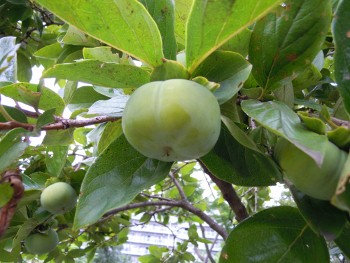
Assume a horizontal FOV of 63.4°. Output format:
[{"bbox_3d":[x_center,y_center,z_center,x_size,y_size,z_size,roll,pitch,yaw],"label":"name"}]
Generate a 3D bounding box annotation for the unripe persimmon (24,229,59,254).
[{"bbox_3d":[-0.231,0.189,0.490,0.058,0.049,0.058,0,-12,0],"label":"unripe persimmon"}]

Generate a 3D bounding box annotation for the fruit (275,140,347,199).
[{"bbox_3d":[0.108,0.027,0.225,0.062,0.054,0.062,17,-18,5],"label":"fruit"}]

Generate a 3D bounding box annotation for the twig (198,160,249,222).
[{"bbox_3d":[0.077,0.094,0.450,0.027,0.125,0.027,-37,12,2],"label":"twig"}]

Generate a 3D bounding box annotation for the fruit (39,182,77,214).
[{"bbox_3d":[-0.192,0.111,0.470,0.060,0.052,0.060,-10,-27,-5],"label":"fruit"}]

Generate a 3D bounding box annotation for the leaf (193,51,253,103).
[{"bbox_3d":[0.035,-0.043,0.225,0.058,0.020,0.042,13,-27,-26],"label":"leaf"}]

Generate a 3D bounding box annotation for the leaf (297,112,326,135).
[{"bbox_3d":[0.111,-0.006,0.230,0.025,0.014,0.020,6,-19,20],"label":"leaf"}]

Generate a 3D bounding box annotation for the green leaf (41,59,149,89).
[{"bbox_3d":[-0.061,-0.045,0.222,0.088,0.014,0.042,1,-24,-3],"label":"green leaf"}]

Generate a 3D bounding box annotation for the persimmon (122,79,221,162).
[{"bbox_3d":[-0.002,-0.007,0.187,0.064,0.052,0.064,4,-31,2],"label":"persimmon"}]

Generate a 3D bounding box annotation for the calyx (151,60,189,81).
[{"bbox_3d":[-0.003,-0.043,0.200,0.029,0.014,0.025,3,-30,1],"label":"calyx"}]

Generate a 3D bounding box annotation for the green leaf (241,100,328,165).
[{"bbox_3d":[0.076,0.001,0.198,0.073,0.036,0.014,42,-41,2],"label":"green leaf"}]

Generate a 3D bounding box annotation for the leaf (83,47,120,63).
[{"bbox_3d":[-0.073,-0.079,0.290,0.050,0.012,0.032,0,-24,0],"label":"leaf"}]

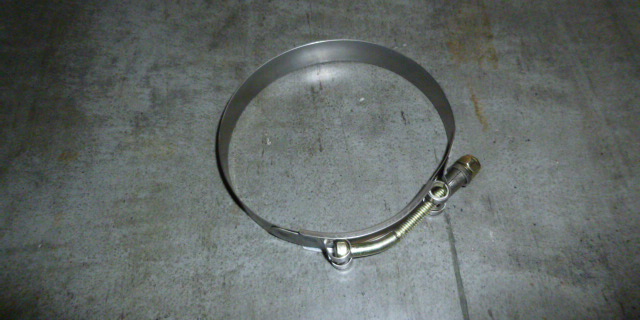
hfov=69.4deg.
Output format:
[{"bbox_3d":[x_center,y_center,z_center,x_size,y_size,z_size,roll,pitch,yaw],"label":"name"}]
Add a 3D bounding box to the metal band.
[{"bbox_3d":[0.008,-0.014,0.255,0.126,0.019,0.124,-3,59,5],"label":"metal band"}]

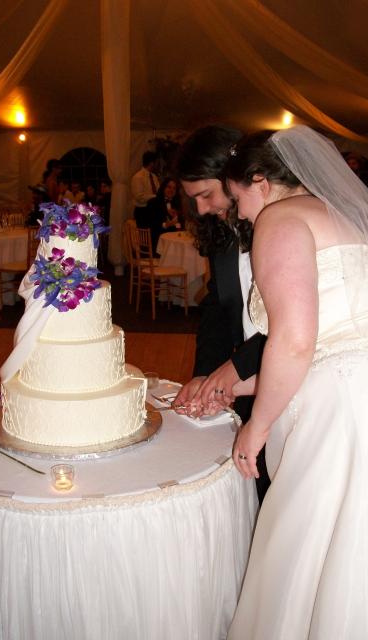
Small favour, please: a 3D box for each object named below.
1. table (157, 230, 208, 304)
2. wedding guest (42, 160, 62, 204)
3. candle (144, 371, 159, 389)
[{"bbox_3d":[0.412,-0.573,7.409,1.400,0.720,1.400,1,13,0],"label":"table"},{"bbox_3d":[-1.899,-1.511,9.411,0.320,1.610,0.450,1,13,0],"label":"wedding guest"},{"bbox_3d":[-0.111,0.209,2.266,0.054,0.050,0.054,1,13,0],"label":"candle"}]

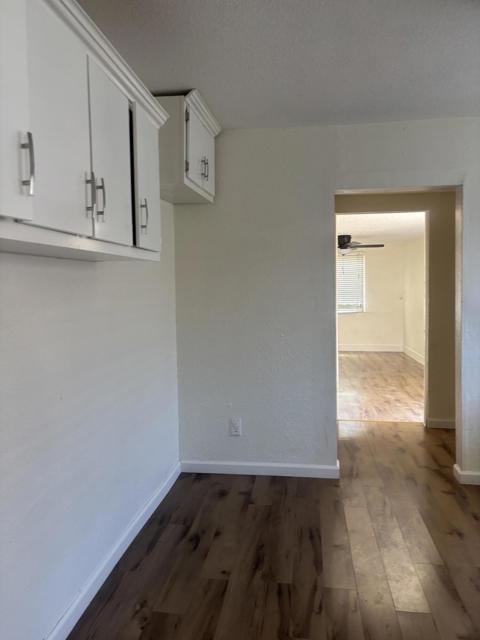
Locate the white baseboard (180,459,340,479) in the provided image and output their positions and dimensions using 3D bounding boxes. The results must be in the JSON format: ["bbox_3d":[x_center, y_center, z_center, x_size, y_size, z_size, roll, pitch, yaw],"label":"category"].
[{"bbox_3d":[0.130,1.062,3.414,1.137,0.089,0.016,0,4,8],"label":"white baseboard"}]

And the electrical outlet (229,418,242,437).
[{"bbox_3d":[-0.024,0.762,3.416,0.075,0.119,0.010,0,4,8],"label":"electrical outlet"}]

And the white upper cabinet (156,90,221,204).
[{"bbox_3d":[-0.345,-1.014,2.966,0.354,0.487,0.736,0,4,8],"label":"white upper cabinet"}]

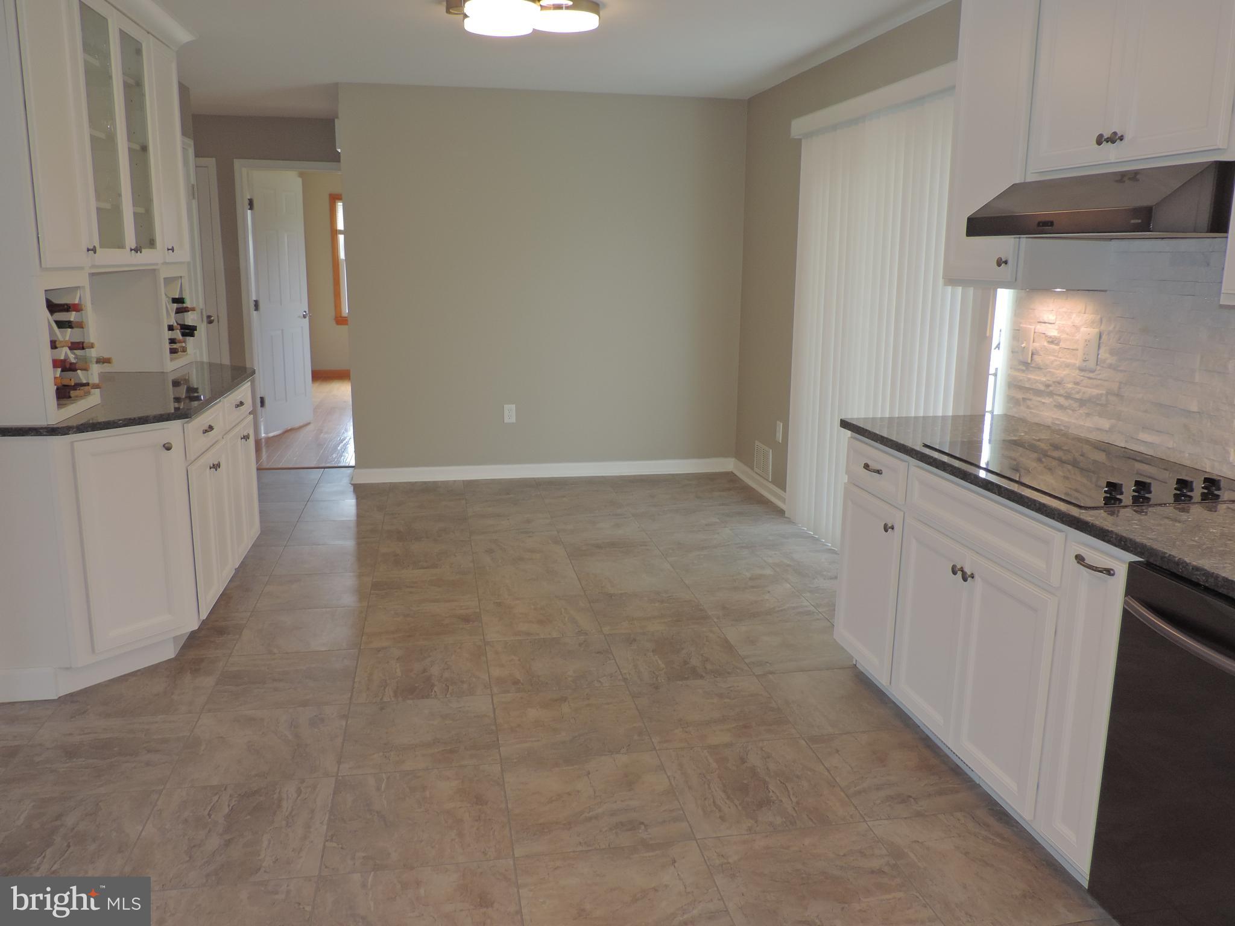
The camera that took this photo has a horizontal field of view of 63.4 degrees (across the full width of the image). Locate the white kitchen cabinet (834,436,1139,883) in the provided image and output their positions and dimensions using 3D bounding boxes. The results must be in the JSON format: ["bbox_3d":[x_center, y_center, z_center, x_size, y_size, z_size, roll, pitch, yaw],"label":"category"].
[{"bbox_3d":[1.212,0.453,2.885,0.615,0.875,1.465,-2,12,-10],"label":"white kitchen cabinet"}]

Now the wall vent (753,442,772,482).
[{"bbox_3d":[0.910,-0.016,6.236,0.014,0.190,0.345,-2,12,-10],"label":"wall vent"}]

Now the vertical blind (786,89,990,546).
[{"bbox_3d":[1.139,-0.508,4.478,0.085,2.040,1.940,-2,12,-10],"label":"vertical blind"}]

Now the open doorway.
[{"bbox_3d":[-2.372,-1.206,7.620,0.900,2.100,0.150,-2,12,-10],"label":"open doorway"}]

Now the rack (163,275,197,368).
[{"bbox_3d":[-2.200,-0.669,4.660,0.310,0.441,0.450,-2,12,-10],"label":"rack"}]

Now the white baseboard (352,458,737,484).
[{"bbox_3d":[-0.456,0.047,6.625,2.550,0.097,0.017,-2,12,-10],"label":"white baseboard"}]

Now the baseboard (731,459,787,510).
[{"bbox_3d":[0.897,0.124,6.328,0.017,0.098,1.090,-2,12,-10],"label":"baseboard"}]

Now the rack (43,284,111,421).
[{"bbox_3d":[-1.945,-0.382,3.290,0.310,0.446,0.455,-2,12,-10],"label":"rack"}]

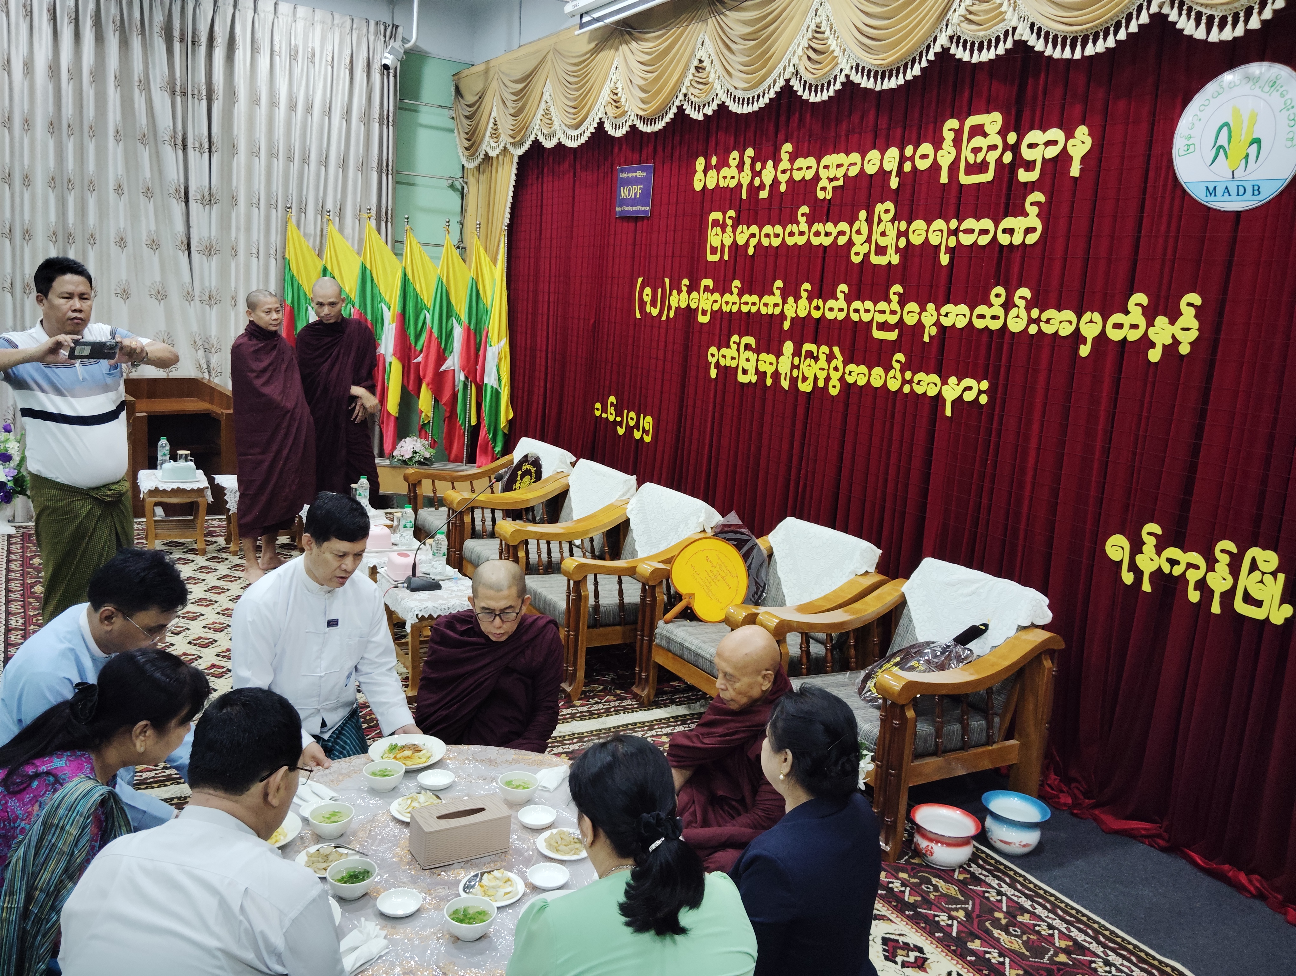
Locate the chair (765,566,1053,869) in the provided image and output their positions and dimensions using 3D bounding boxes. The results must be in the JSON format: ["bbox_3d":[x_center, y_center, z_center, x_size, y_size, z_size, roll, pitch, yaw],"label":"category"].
[{"bbox_3d":[0.877,0.707,3.717,0.755,0.810,0.775,-2,11,-31],"label":"chair"}]

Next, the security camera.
[{"bbox_3d":[-1.746,-2.962,7.200,0.130,0.140,0.220,7,54,18],"label":"security camera"}]

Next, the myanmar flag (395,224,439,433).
[{"bbox_3d":[-1.746,-1.172,7.980,0.310,1.580,0.200,-1,11,-25],"label":"myanmar flag"}]

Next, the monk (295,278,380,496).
[{"bbox_3d":[-1.896,-0.405,6.343,0.490,1.700,0.360,-3,12,-37],"label":"monk"}]

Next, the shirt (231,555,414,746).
[{"bbox_3d":[-0.952,0.453,3.060,0.480,0.560,0.400,-3,12,-37],"label":"shirt"}]

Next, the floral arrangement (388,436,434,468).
[{"bbox_3d":[-1.820,-0.276,8.046,0.350,0.230,0.320,-2,12,-33],"label":"floral arrangement"}]

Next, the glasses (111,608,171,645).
[{"bbox_3d":[-1.200,0.305,2.490,0.140,0.045,0.140,43,9,-9],"label":"glasses"}]

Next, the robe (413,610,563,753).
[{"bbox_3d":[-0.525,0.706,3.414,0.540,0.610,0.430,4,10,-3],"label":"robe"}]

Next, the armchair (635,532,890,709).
[{"bbox_3d":[0.440,0.572,4.310,0.755,0.810,0.775,-2,11,-31],"label":"armchair"}]

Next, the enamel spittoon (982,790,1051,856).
[{"bbox_3d":[1.219,1.126,3.481,0.219,0.142,0.219,4,10,-1],"label":"enamel spittoon"}]

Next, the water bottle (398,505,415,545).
[{"bbox_3d":[-1.120,0.179,4.880,0.067,0.205,0.067,-2,11,-31],"label":"water bottle"}]

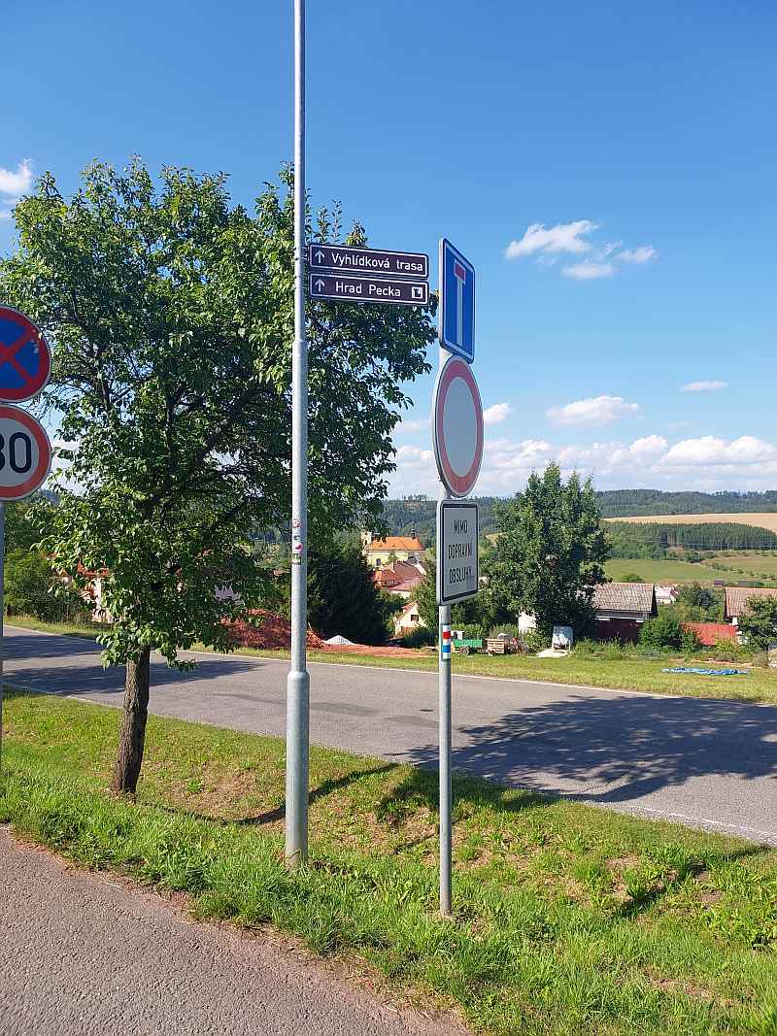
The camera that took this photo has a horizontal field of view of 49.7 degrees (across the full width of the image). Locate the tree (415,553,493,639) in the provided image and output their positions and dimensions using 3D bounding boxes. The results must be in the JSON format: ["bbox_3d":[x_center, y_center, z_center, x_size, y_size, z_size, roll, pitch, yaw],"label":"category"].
[{"bbox_3d":[3.830,4.710,49.000,4.660,5.220,4.420,0,0,4],"label":"tree"}]

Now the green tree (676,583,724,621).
[{"bbox_3d":[25.250,7.050,68.000,3.780,3.550,3.780,0,0,20],"label":"green tree"}]

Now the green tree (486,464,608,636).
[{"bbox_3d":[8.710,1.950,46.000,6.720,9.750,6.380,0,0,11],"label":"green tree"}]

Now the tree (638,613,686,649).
[{"bbox_3d":[13.700,5.670,42.000,2.240,1.900,2.130,0,0,18],"label":"tree"}]

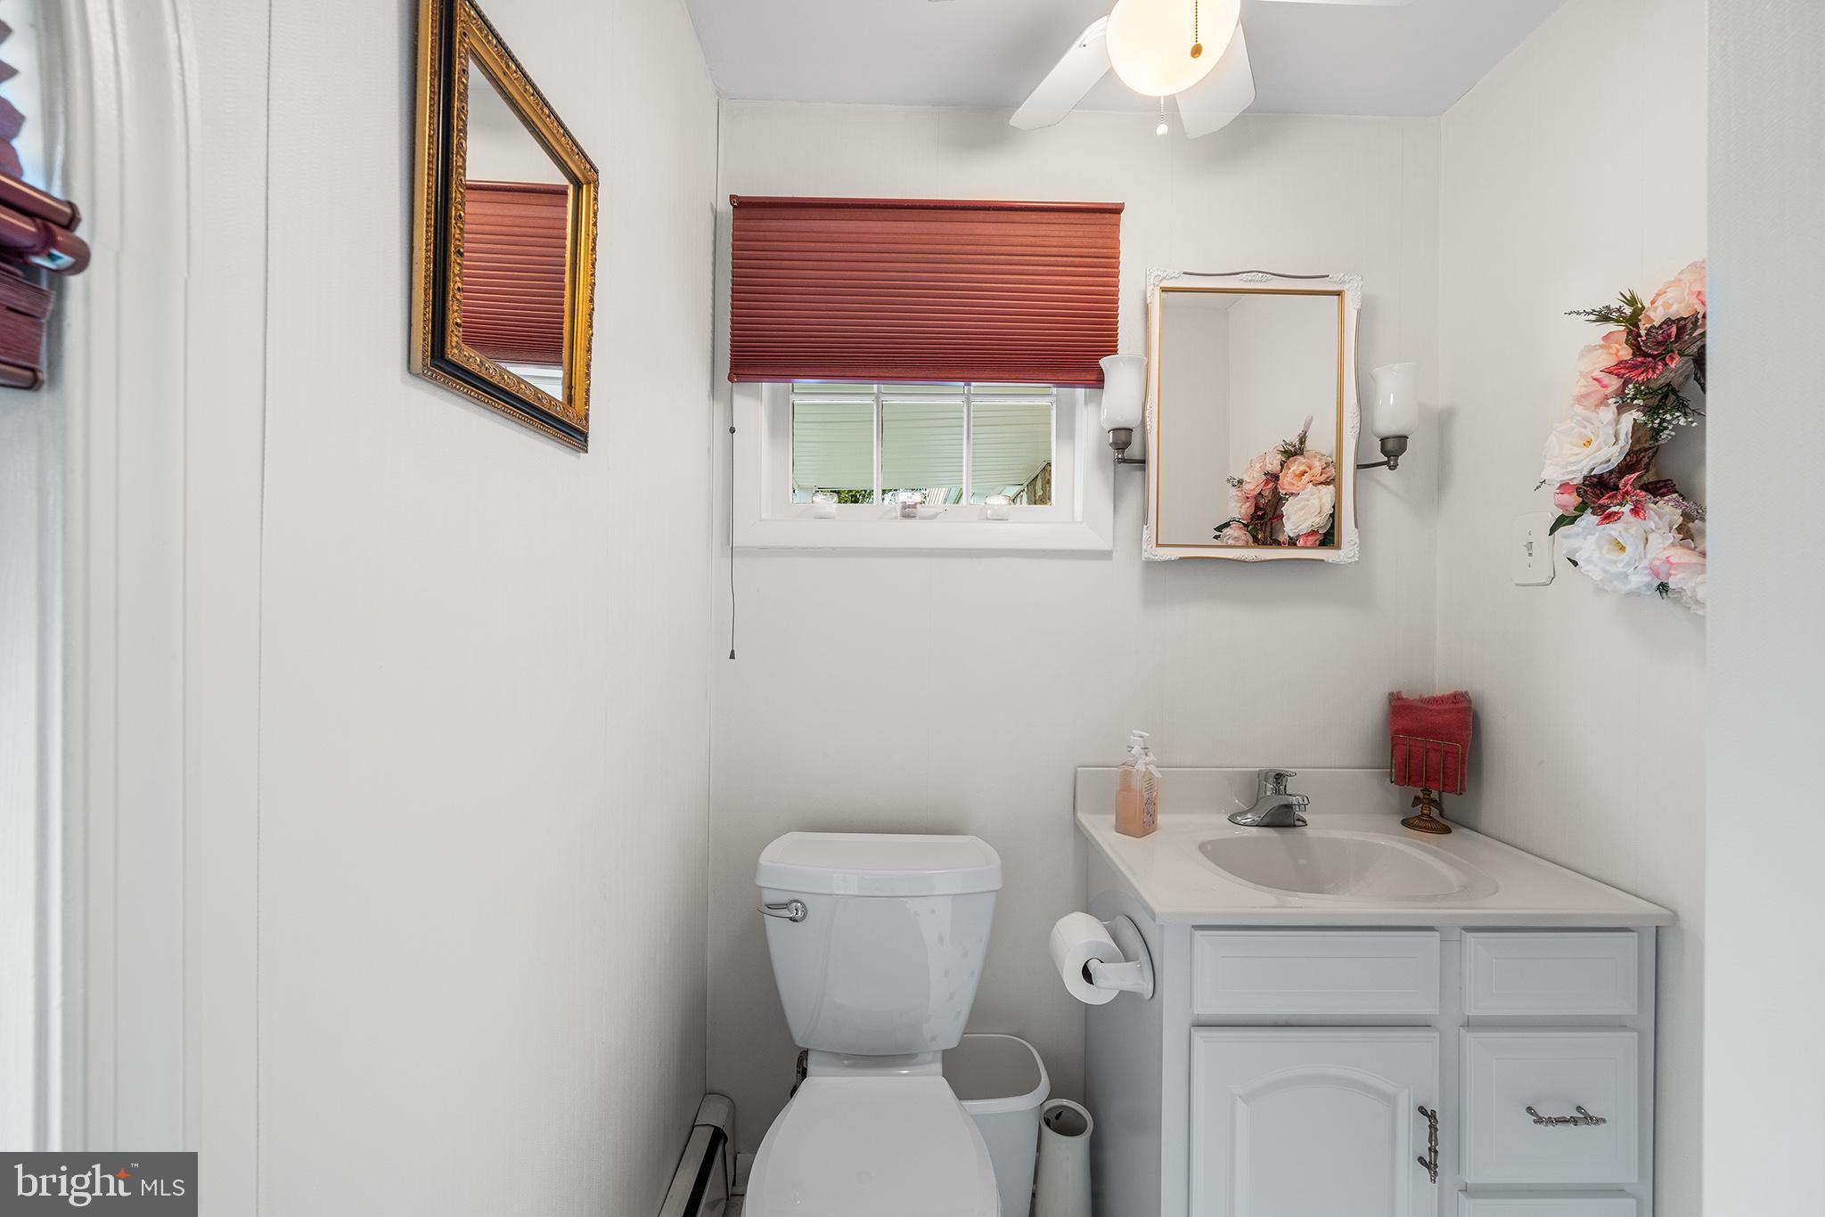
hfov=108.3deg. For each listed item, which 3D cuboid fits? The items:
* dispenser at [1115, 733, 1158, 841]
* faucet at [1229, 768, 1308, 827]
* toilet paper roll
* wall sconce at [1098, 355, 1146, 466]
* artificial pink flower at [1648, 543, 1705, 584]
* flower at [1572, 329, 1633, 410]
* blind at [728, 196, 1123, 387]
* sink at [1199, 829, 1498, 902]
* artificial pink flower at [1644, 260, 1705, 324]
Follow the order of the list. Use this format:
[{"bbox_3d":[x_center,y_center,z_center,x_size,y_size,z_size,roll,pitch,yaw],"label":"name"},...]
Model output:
[{"bbox_3d":[0.453,0.346,1.326,0.064,0.205,0.053,1,0,-44],"label":"dispenser"},{"bbox_3d":[0.741,0.393,1.348,0.160,0.118,0.160,1,0,-1],"label":"faucet"},{"bbox_3d":[0.293,0.587,1.111,0.103,0.103,0.102,1,0,-1],"label":"toilet paper roll"},{"bbox_3d":[0.443,-0.414,1.382,0.102,0.218,0.125,1,0,-1],"label":"wall sconce"},{"bbox_3d":[1.088,-0.062,0.933,0.070,0.064,0.085,1,0,-1],"label":"artificial pink flower"},{"bbox_3d":[1.095,-0.380,1.048,0.080,0.115,0.105,1,0,24],"label":"flower"},{"bbox_3d":[0.030,-0.662,1.400,0.828,0.389,0.045,1,0,-1],"label":"blind"},{"bbox_3d":[0.753,0.517,1.182,0.500,0.140,0.340,1,0,-1],"label":"sink"},{"bbox_3d":[1.084,-0.440,0.923,0.080,0.110,0.110,1,0,-1],"label":"artificial pink flower"}]

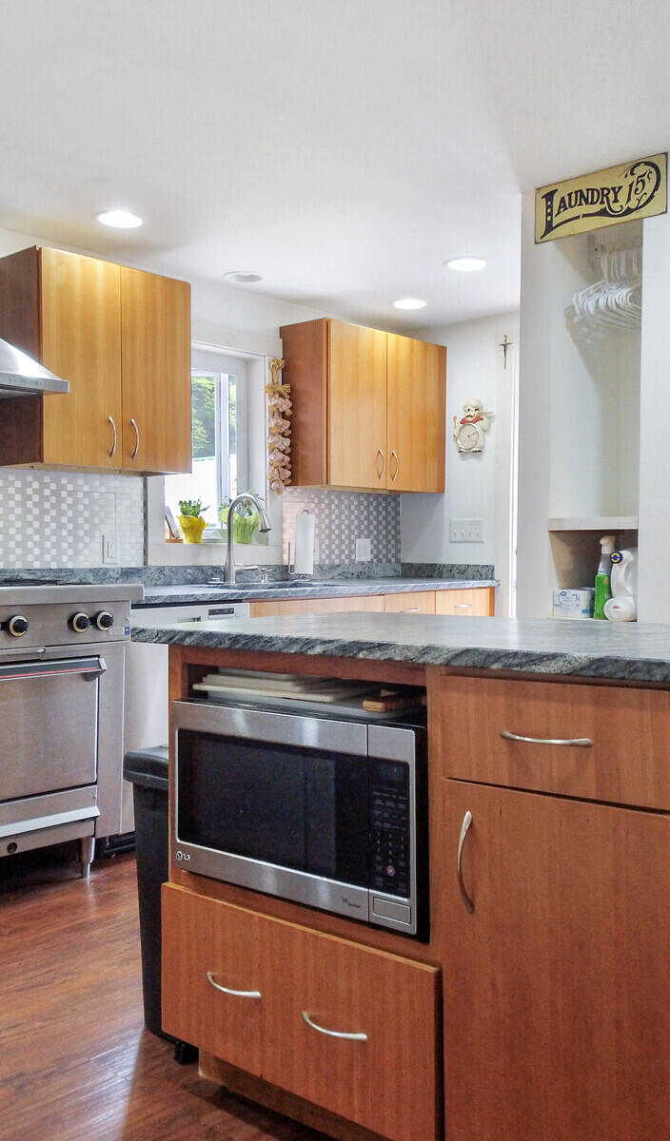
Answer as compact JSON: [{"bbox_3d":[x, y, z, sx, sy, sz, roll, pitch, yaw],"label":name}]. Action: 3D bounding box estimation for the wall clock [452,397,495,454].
[{"bbox_3d":[0.725,-0.754,5.094,0.250,0.280,0.050,1,1,43],"label":"wall clock"}]

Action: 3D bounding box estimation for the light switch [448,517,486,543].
[{"bbox_3d":[0.663,-0.198,4.880,0.205,0.116,0.015,0,1,40],"label":"light switch"}]

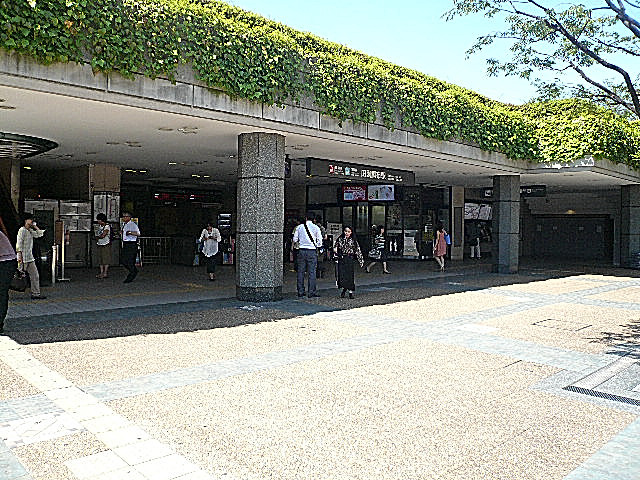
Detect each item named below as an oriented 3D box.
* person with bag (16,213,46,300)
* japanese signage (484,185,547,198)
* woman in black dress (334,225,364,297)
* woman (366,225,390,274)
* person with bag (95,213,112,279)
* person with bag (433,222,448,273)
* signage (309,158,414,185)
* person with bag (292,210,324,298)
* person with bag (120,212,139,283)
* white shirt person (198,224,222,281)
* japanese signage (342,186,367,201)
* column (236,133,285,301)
[{"bbox_3d":[-5.553,0.309,9.928,0.600,1.670,0.520,1,2,24],"label":"person with bag"},{"bbox_3d":[8.072,-1.973,21.539,0.200,0.440,2.780,-1,2,-43],"label":"japanese signage"},{"bbox_3d":[0.617,0.464,10.630,0.600,1.480,0.420,1,2,6],"label":"woman in black dress"},{"bbox_3d":[1.898,0.318,16.800,0.720,1.580,0.450,1,2,6],"label":"woman"},{"bbox_3d":[-5.680,0.166,13.600,0.420,1.690,0.480,0,2,-14],"label":"person with bag"},{"bbox_3d":[4.003,0.257,17.128,0.500,1.620,0.420,2,2,27],"label":"person with bag"},{"bbox_3d":[1.304,-1.884,14.793,4.450,0.450,0.200,-1,2,-43],"label":"signage"},{"bbox_3d":[-0.259,0.351,11.000,0.600,1.740,0.420,1,2,6],"label":"person with bag"},{"bbox_3d":[-4.686,0.199,12.777,0.500,1.730,0.500,0,2,-30],"label":"person with bag"},{"bbox_3d":[-2.990,0.332,14.200,0.550,1.570,0.380,1,2,0],"label":"white shirt person"},{"bbox_3d":[1.482,-1.958,21.800,1.050,0.620,0.120,1,2,6],"label":"japanese signage"},{"bbox_3d":[-1.241,-0.486,10.850,0.920,3.360,0.920,0,2,-21],"label":"column"}]

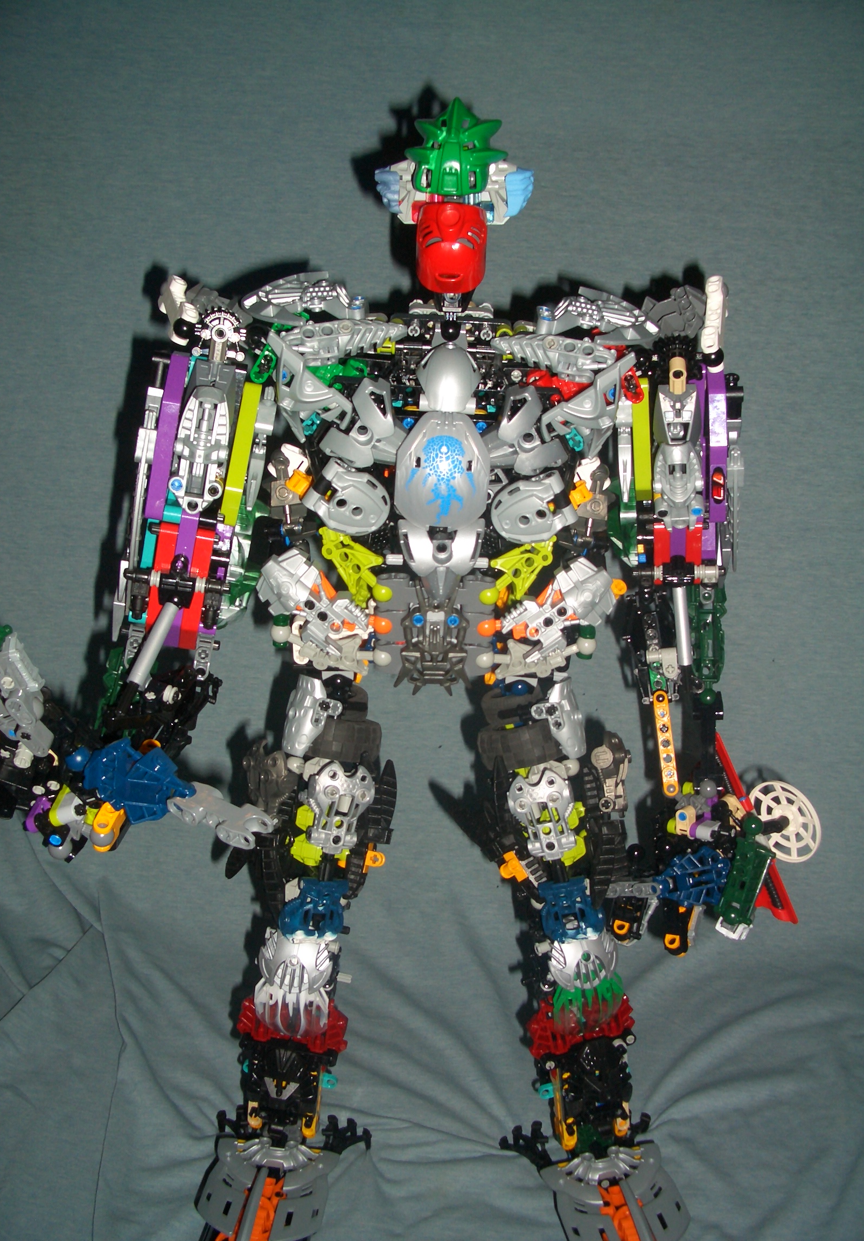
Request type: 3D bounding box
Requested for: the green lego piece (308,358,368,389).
[{"bbox_3d":[-0.043,-0.109,0.555,0.031,0.018,0.018,5,12,-4],"label":"green lego piece"}]

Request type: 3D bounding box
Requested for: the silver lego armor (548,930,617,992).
[{"bbox_3d":[0.079,0.177,0.654,0.035,0.034,0.017,-11,-1,4],"label":"silver lego armor"}]

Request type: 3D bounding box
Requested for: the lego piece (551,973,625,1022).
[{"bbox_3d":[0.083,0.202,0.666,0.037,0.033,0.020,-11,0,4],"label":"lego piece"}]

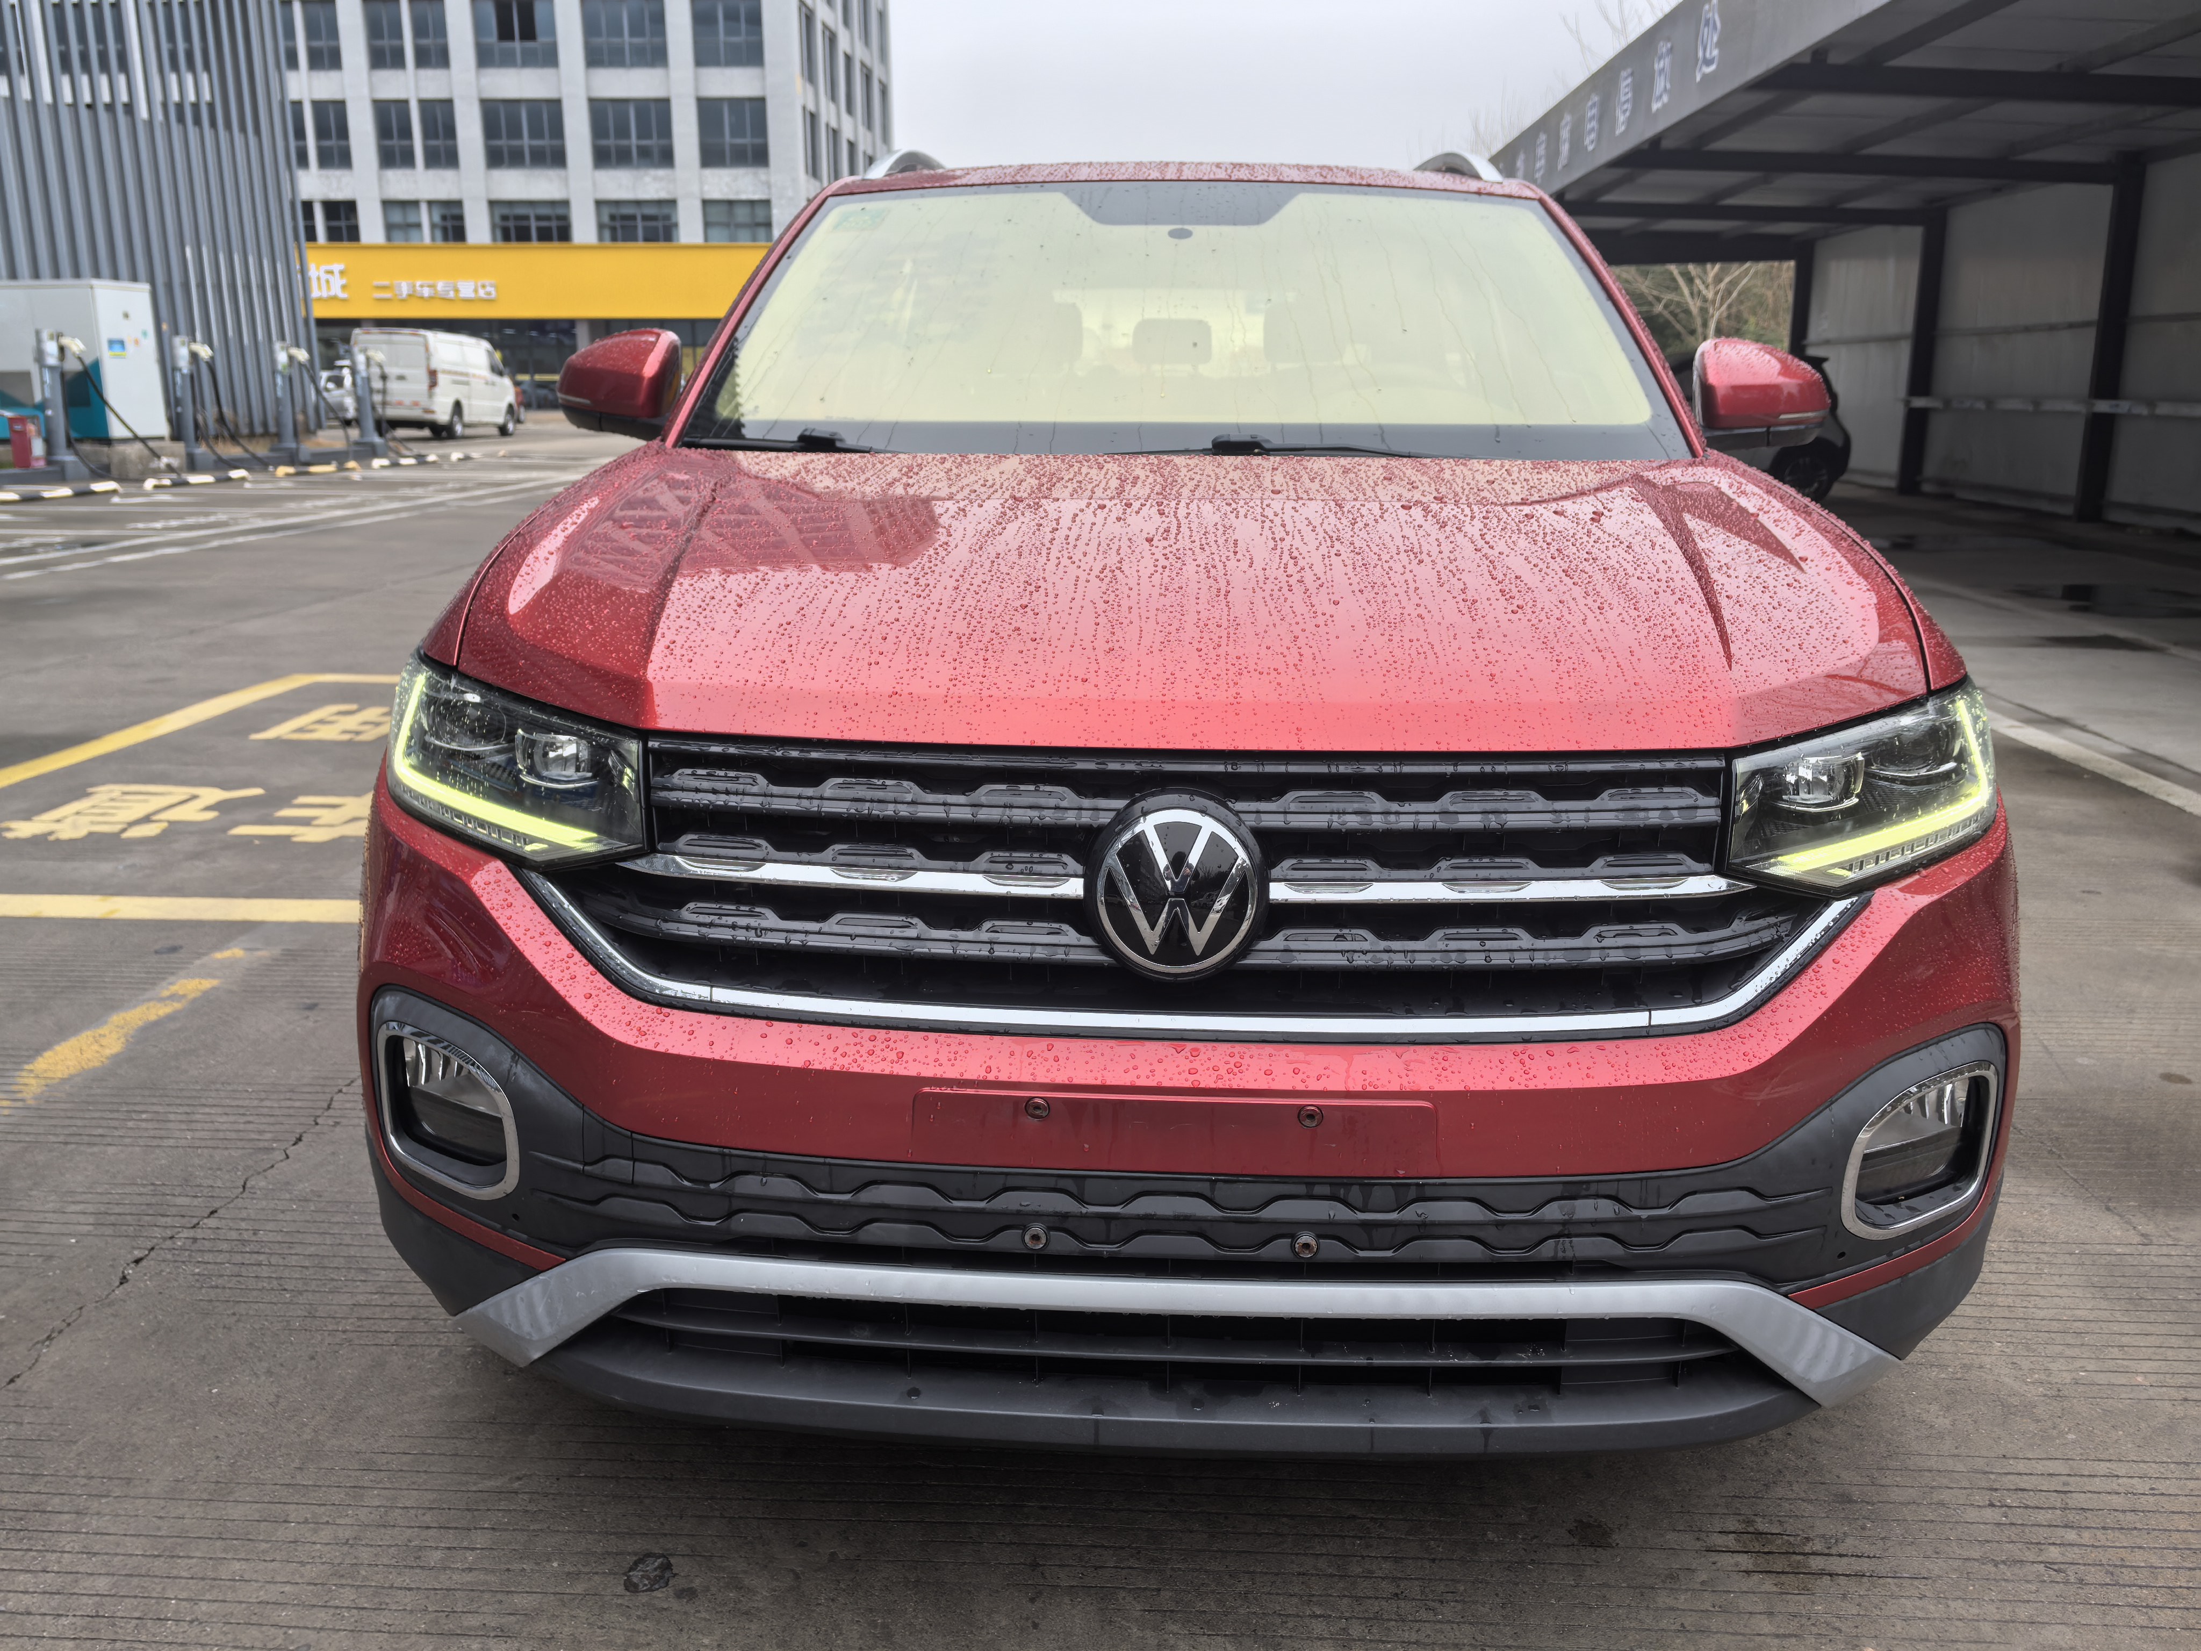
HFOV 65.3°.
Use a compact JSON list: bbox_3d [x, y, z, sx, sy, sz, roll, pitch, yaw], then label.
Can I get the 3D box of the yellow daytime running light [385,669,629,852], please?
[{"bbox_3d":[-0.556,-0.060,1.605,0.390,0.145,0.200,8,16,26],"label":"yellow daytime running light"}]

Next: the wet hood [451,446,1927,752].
[{"bbox_3d":[0.089,-0.286,1.856,1.500,0.230,1.080,1,14,2],"label":"wet hood"}]

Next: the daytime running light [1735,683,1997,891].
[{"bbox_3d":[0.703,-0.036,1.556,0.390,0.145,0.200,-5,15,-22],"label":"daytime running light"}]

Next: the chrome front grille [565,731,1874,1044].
[{"bbox_3d":[0.065,0.046,1.403,1.140,0.235,0.170,1,14,2],"label":"chrome front grille"}]

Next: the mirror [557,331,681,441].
[{"bbox_3d":[-0.736,-0.681,2.651,0.200,0.165,0.145,1,14,2],"label":"mirror"}]

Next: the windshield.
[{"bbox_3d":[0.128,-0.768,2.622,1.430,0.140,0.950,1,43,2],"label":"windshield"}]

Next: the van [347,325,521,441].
[{"bbox_3d":[-13.577,-9.016,35.300,1.700,2.020,4.600,1,14,3],"label":"van"}]

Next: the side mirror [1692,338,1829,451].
[{"bbox_3d":[0.991,-0.648,2.583,0.200,0.165,0.145,1,14,2],"label":"side mirror"}]

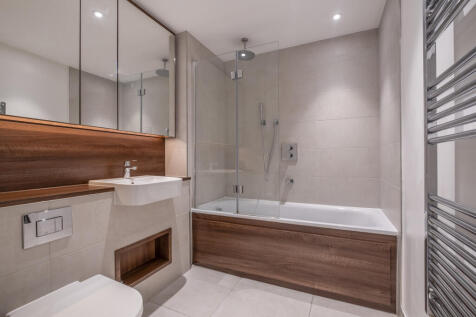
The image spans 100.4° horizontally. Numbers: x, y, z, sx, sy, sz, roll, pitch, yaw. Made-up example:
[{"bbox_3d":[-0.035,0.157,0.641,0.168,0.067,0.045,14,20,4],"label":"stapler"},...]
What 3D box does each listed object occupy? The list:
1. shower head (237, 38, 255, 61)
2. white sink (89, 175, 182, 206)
[{"bbox_3d":[0.078,-1.185,2.120,0.200,0.180,0.200,0,0,0],"label":"shower head"},{"bbox_3d":[-0.790,0.246,1.610,0.470,0.147,0.530,0,0,25],"label":"white sink"}]

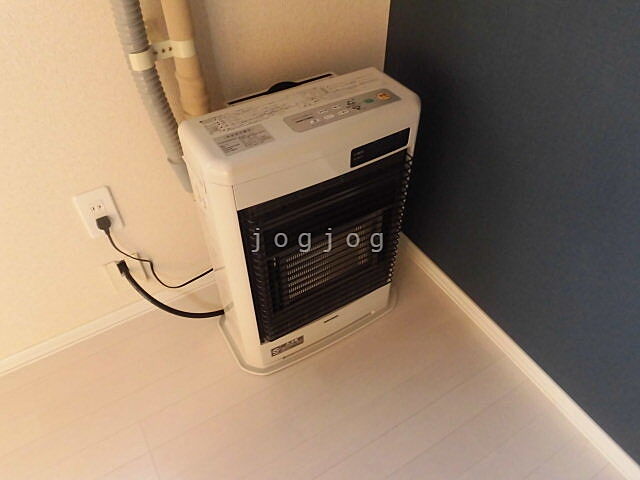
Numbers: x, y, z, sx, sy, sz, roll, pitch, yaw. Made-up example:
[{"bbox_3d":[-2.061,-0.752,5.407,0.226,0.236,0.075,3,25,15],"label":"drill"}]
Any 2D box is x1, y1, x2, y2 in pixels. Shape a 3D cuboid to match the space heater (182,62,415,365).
[{"bbox_3d":[-0.029,-0.018,1.008,0.473,0.623,0.246,-23,50,-20],"label":"space heater"}]

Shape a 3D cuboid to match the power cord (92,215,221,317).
[{"bbox_3d":[-0.370,0.075,1.084,0.210,0.340,0.135,-22,49,-21],"label":"power cord"}]

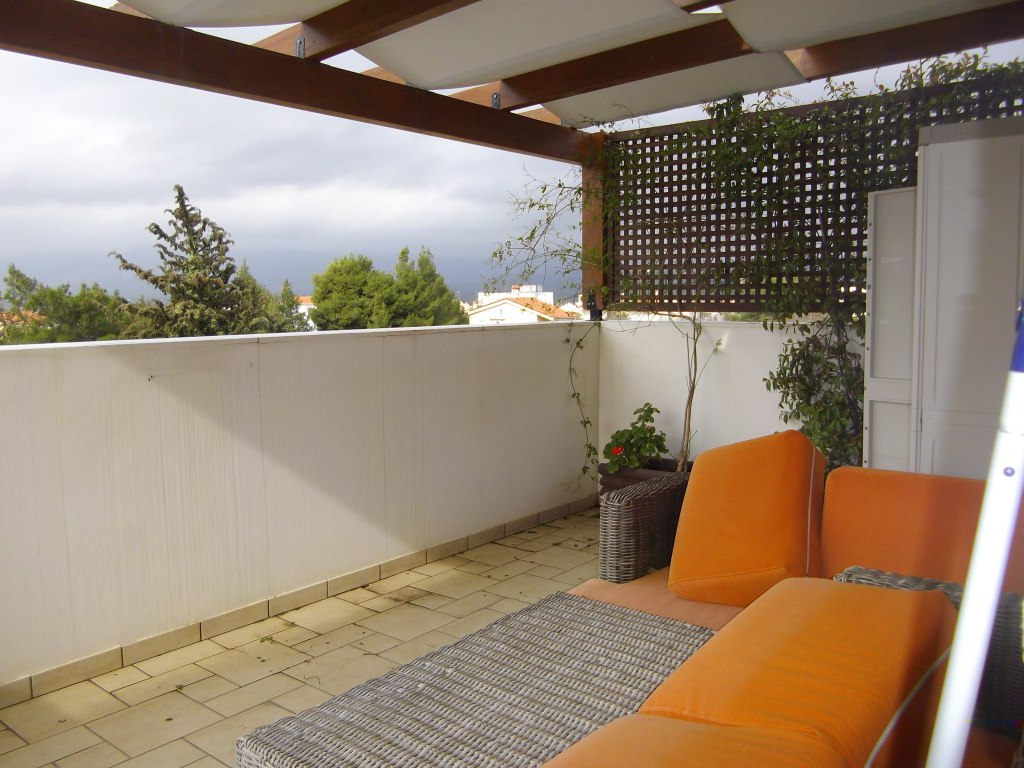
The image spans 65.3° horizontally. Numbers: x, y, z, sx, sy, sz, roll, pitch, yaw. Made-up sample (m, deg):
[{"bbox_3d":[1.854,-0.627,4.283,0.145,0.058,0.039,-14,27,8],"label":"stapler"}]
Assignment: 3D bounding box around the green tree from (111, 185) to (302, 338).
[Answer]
[{"bbox_3d":[-8.689,-0.187,22.204,5.300,10.650,5.300,-3,6,-23],"label":"green tree"}]

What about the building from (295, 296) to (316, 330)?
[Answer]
[{"bbox_3d":[-19.457,-4.063,74.068,9.000,7.980,8.000,-3,6,-20],"label":"building"}]

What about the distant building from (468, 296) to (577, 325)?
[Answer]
[{"bbox_3d":[0.889,-4.132,73.154,8.400,7.710,10.000,1,6,15],"label":"distant building"}]

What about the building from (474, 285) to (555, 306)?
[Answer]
[{"bbox_3d":[0.899,-7.678,99.728,9.200,9.280,9.000,0,6,6],"label":"building"}]

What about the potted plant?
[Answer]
[{"bbox_3d":[0.898,0.522,4.970,0.550,0.810,0.500,4,8,41],"label":"potted plant"}]

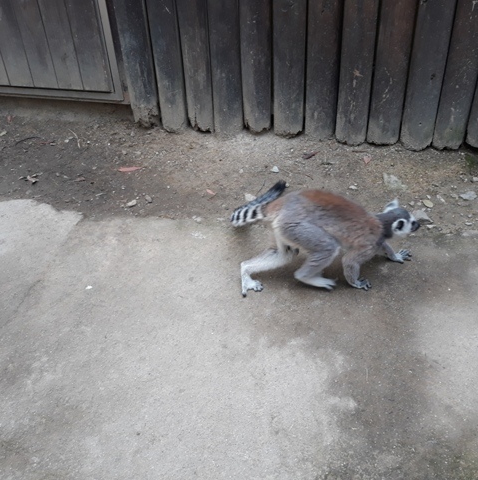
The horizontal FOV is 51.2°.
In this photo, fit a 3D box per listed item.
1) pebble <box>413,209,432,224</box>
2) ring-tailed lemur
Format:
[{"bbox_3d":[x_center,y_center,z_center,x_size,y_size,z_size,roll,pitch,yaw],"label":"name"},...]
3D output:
[{"bbox_3d":[0.655,-0.084,1.790,0.068,0.030,0.055,-2,33,1],"label":"pebble"},{"bbox_3d":[0.267,-0.012,1.425,0.590,0.340,0.210,-10,34,-11],"label":"ring-tailed lemur"}]

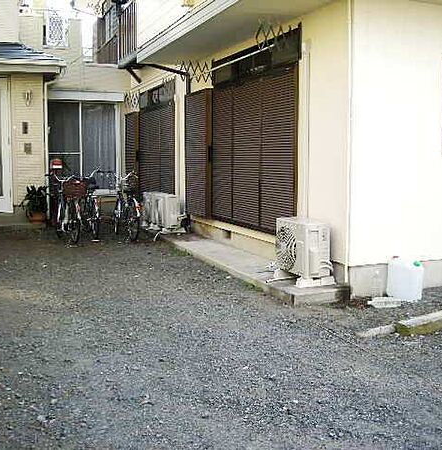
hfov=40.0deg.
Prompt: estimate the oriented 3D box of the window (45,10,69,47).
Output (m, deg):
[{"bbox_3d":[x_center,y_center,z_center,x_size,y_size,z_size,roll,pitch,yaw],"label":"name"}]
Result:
[{"bbox_3d":[-3.434,-4.117,12.744,0.528,0.758,0.100,-1,6,-15],"label":"window"}]

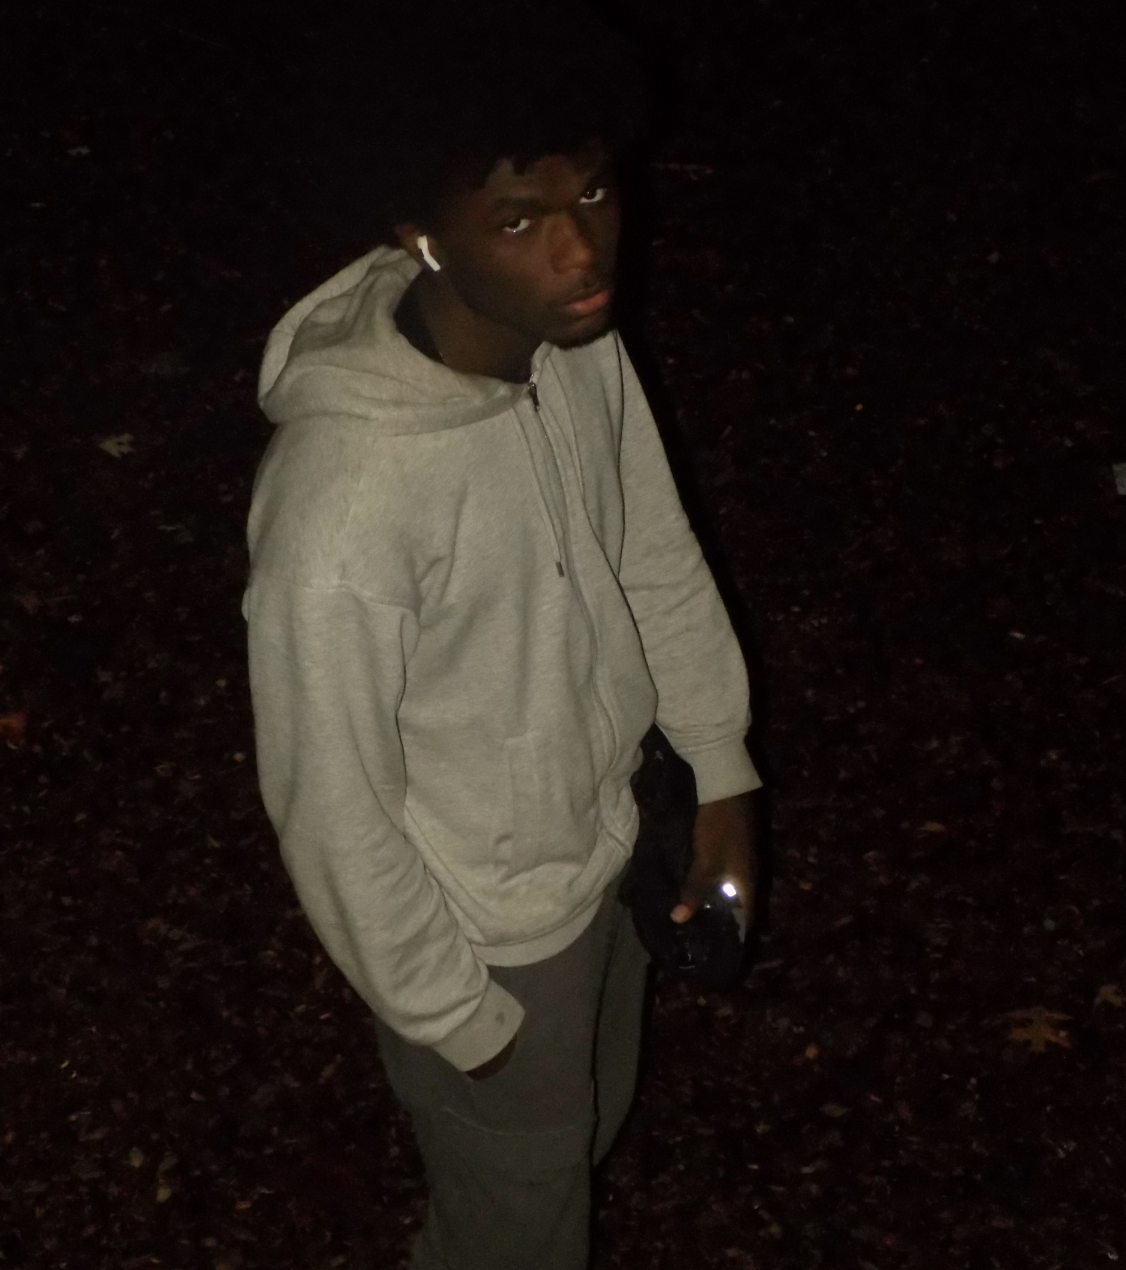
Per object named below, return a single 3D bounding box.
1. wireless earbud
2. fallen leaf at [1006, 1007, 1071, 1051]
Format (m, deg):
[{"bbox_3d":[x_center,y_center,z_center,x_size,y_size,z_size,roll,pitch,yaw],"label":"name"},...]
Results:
[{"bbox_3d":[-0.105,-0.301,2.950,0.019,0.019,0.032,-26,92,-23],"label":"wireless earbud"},{"bbox_3d":[0.567,0.470,4.445,0.077,0.012,0.066,0,46,0],"label":"fallen leaf"}]

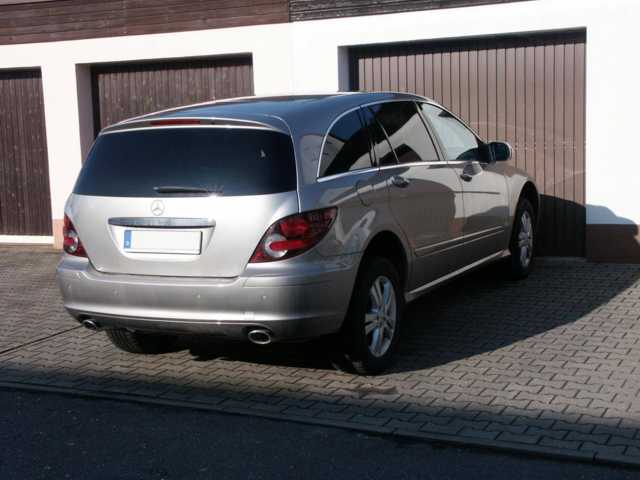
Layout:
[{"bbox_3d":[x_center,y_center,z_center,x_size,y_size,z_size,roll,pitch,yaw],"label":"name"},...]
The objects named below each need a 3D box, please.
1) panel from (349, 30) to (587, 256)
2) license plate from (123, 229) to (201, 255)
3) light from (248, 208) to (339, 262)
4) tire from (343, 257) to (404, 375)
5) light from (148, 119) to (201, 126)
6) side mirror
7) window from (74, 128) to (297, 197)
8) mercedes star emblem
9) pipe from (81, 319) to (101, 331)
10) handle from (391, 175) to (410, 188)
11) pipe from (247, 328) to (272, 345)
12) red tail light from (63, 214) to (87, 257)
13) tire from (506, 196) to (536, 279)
[{"bbox_3d":[1.458,-0.940,11.120,2.460,2.130,0.080,3,10,28],"label":"panel"},{"bbox_3d":[-0.892,0.013,6.294,0.520,0.112,0.015,1,1,26],"label":"license plate"},{"bbox_3d":[-0.141,-0.022,6.142,0.370,0.265,0.380,1,9,26],"label":"light"},{"bbox_3d":[0.288,0.475,6.989,0.255,0.738,0.738,2,10,26],"label":"tire"},{"bbox_3d":[-0.834,-0.686,6.480,0.345,0.040,0.045,2,10,26],"label":"light"},{"bbox_3d":[1.394,-0.698,8.627,0.210,0.170,0.140,1,9,26],"label":"side mirror"},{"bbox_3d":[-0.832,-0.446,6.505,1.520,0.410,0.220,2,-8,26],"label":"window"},{"bbox_3d":[-0.913,-0.179,6.244,0.088,0.088,0.015,1,1,26],"label":"mercedes star emblem"},{"bbox_3d":[-1.380,0.496,6.809,0.140,0.085,0.130,2,10,26],"label":"pipe"},{"bbox_3d":[0.507,-0.366,6.967,0.060,0.070,0.220,1,9,26],"label":"handle"},{"bbox_3d":[-0.318,0.547,6.287,0.140,0.085,0.130,2,10,26],"label":"pipe"},{"bbox_3d":[-1.494,-0.061,6.856,0.350,0.280,0.320,2,10,26],"label":"red tail light"},{"bbox_3d":[1.711,-0.009,9.831,0.255,0.738,0.738,2,10,26],"label":"tire"}]

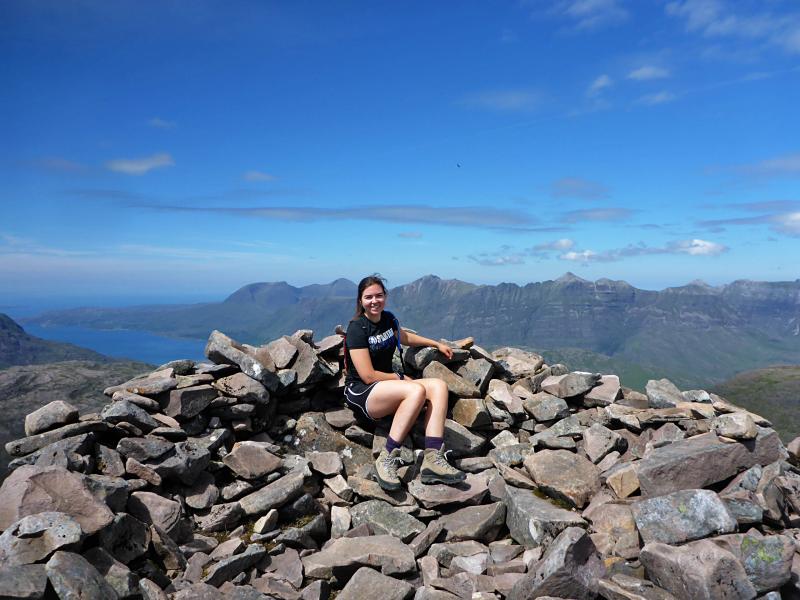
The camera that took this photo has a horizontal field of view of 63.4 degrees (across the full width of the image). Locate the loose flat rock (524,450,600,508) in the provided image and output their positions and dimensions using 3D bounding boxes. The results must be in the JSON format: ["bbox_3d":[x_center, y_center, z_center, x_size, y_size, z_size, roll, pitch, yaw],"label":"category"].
[{"bbox_3d":[0.785,0.859,3.120,0.320,0.120,0.260,5,35,20],"label":"loose flat rock"}]

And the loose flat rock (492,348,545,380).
[{"bbox_3d":[0.730,0.391,4.020,0.310,0.150,0.220,4,9,6],"label":"loose flat rock"}]

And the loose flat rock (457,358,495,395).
[{"bbox_3d":[0.445,0.448,3.800,0.195,0.190,0.100,6,-34,20],"label":"loose flat rock"}]

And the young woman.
[{"bbox_3d":[0.065,0.390,3.530,0.670,1.060,0.780,-1,1,-40],"label":"young woman"}]

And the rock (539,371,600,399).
[{"bbox_3d":[1.049,0.527,4.000,0.345,0.110,0.180,-2,15,0],"label":"rock"}]

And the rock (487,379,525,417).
[{"bbox_3d":[0.597,0.553,3.680,0.190,0.110,0.180,16,25,-10],"label":"rock"}]

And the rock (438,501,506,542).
[{"bbox_3d":[0.317,0.971,2.850,0.280,0.100,0.190,-12,23,-10],"label":"rock"}]

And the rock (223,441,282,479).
[{"bbox_3d":[-0.826,0.899,3.650,0.300,0.110,0.200,2,41,-6],"label":"rock"}]

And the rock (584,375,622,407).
[{"bbox_3d":[1.240,0.552,3.950,0.210,0.100,0.185,-5,41,15],"label":"rock"}]

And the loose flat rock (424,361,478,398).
[{"bbox_3d":[0.312,0.473,3.880,0.340,0.120,0.190,23,12,7],"label":"loose flat rock"}]

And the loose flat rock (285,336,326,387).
[{"bbox_3d":[-0.564,0.367,3.850,0.185,0.260,0.100,-21,-27,20],"label":"loose flat rock"}]

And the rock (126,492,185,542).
[{"bbox_3d":[-1.052,0.928,2.800,0.210,0.110,0.190,23,29,14],"label":"rock"}]

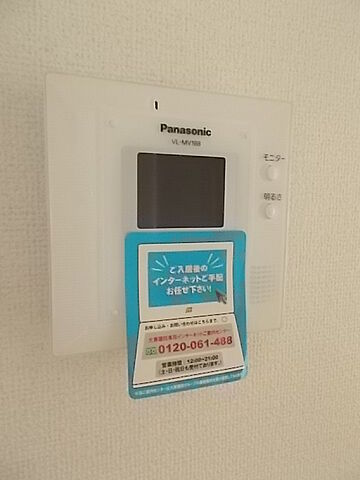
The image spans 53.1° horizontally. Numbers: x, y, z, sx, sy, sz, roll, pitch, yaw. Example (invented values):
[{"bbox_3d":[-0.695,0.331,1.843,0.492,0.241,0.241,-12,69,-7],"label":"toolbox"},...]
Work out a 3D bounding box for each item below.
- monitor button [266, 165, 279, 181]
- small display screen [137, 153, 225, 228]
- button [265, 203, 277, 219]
[{"bbox_3d":[0.061,-0.044,0.237,0.009,0.010,0.004,-1,6,-18],"label":"monitor button"},{"bbox_3d":[0.001,-0.028,0.208,0.052,0.041,0.004,-1,7,-17],"label":"small display screen"},{"bbox_3d":[0.060,-0.019,0.240,0.009,0.010,0.004,-1,6,-18],"label":"button"}]

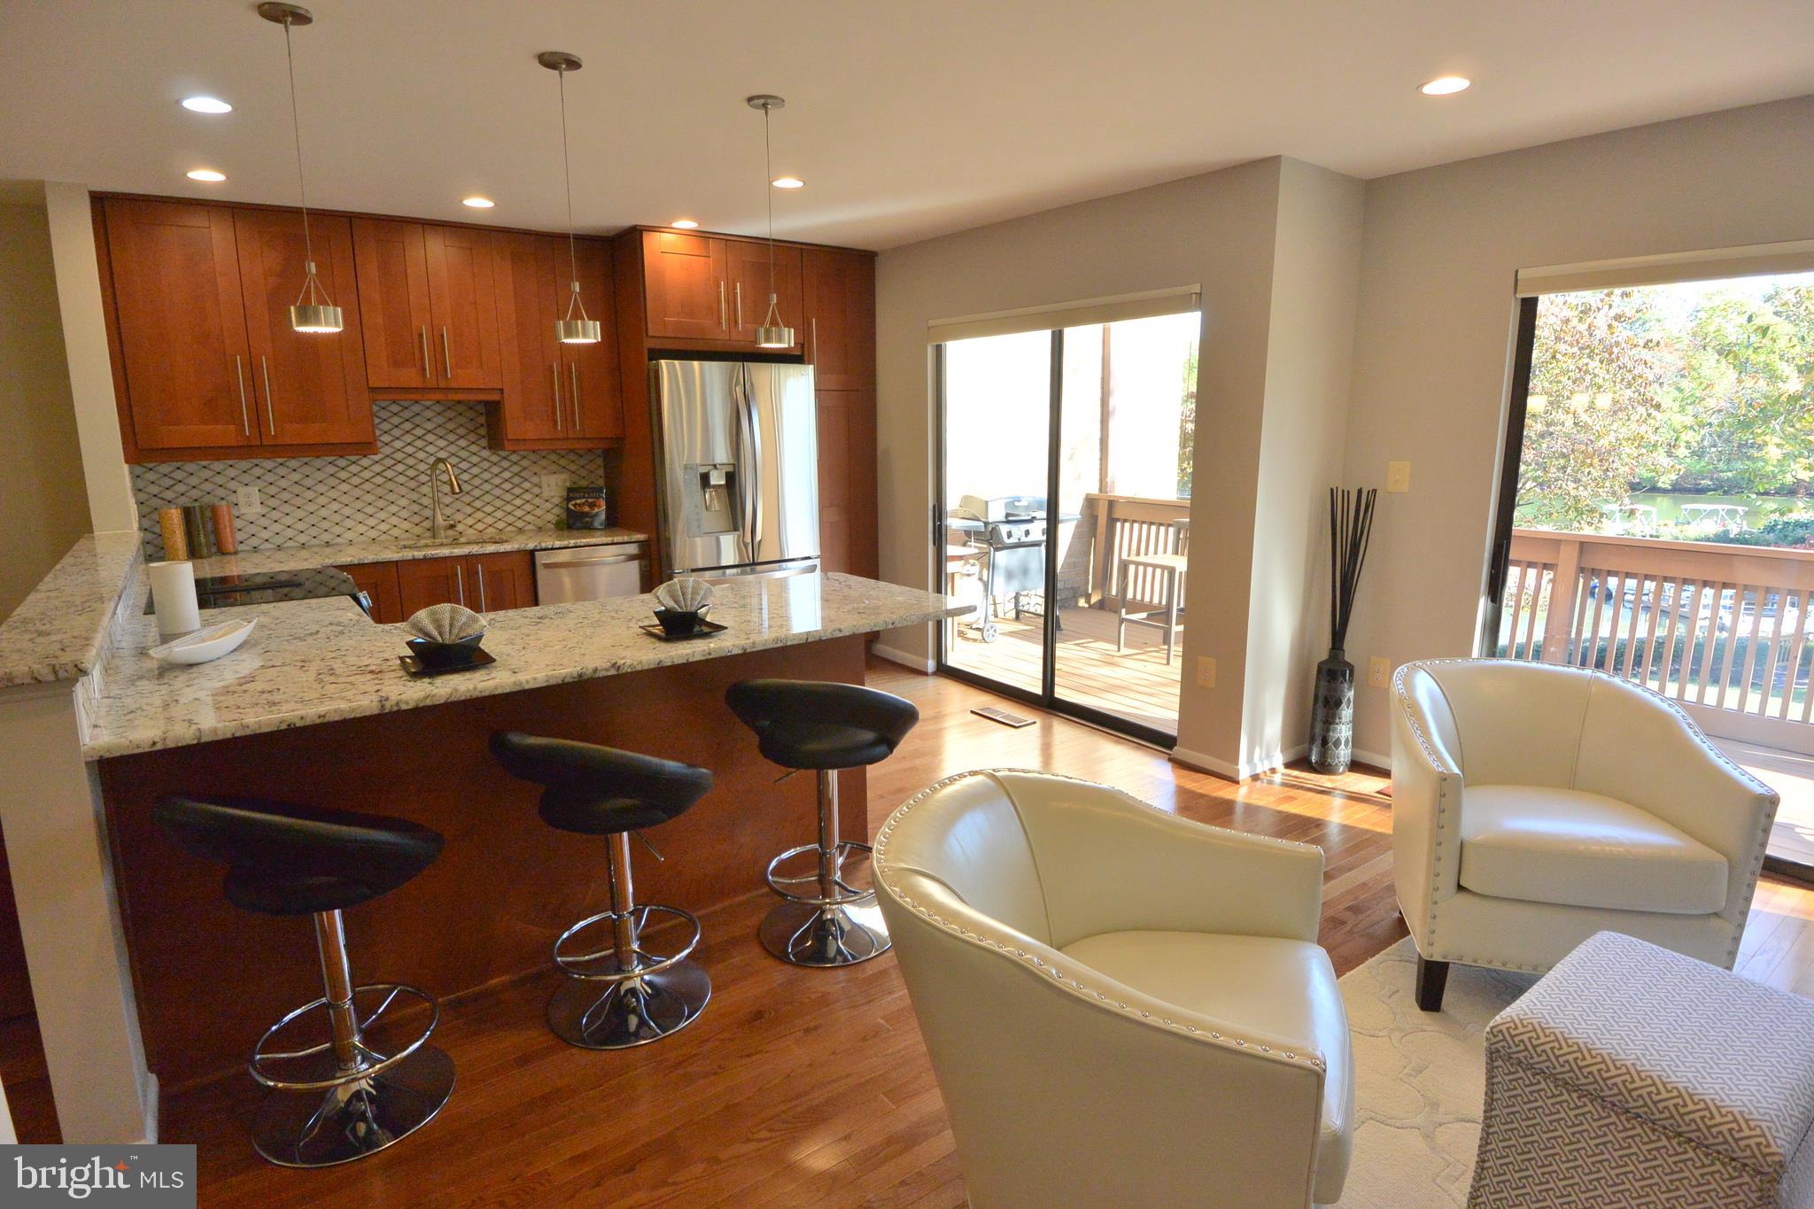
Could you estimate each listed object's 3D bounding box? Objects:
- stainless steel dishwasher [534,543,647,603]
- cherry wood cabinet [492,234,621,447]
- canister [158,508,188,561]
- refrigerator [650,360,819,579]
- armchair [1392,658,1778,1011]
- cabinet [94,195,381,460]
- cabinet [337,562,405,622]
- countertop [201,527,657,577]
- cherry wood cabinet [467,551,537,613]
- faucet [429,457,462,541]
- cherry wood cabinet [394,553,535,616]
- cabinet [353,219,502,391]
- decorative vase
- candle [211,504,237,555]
[{"bbox_3d":[-1.851,0.053,5.216,0.601,0.848,0.616,-8,14,-33],"label":"stainless steel dishwasher"},{"bbox_3d":[-1.877,-1.366,4.798,0.610,1.075,0.340,-8,14,-35],"label":"cherry wood cabinet"},{"bbox_3d":[-3.226,-0.307,3.990,0.082,0.222,0.082,-8,14,-37],"label":"canister"},{"bbox_3d":[-1.070,-0.450,5.277,0.915,1.790,0.770,-8,14,-35],"label":"refrigerator"},{"bbox_3d":[1.717,0.605,2.523,0.697,0.773,0.707,2,12,13],"label":"armchair"},{"bbox_3d":[-2.956,-1.198,4.062,0.940,1.075,0.340,-8,14,-35],"label":"cabinet"},{"bbox_3d":[-2.756,0.177,4.641,0.303,0.853,0.626,-8,14,-33],"label":"cabinet"},{"bbox_3d":[-2.389,-0.268,4.444,2.130,0.040,0.655,-8,14,-35],"label":"countertop"},{"bbox_3d":[-2.135,0.094,4.710,0.320,0.790,0.610,-8,14,-35],"label":"cherry wood cabinet"},{"bbox_3d":[-2.353,-0.534,4.622,0.230,0.415,0.110,9,14,36],"label":"faucet"},{"bbox_3d":[-2.372,0.121,4.898,0.616,0.853,0.626,-8,14,-33],"label":"cherry wood cabinet"},{"bbox_3d":[-2.482,-1.499,4.682,0.616,0.773,0.384,-8,14,-33],"label":"cabinet"},{"bbox_3d":[1.847,0.465,3.929,0.165,0.545,0.165,-8,14,-35],"label":"decorative vase"},{"bbox_3d":[-3.160,-0.345,4.207,0.078,0.225,0.078,-8,14,-35],"label":"candle"}]

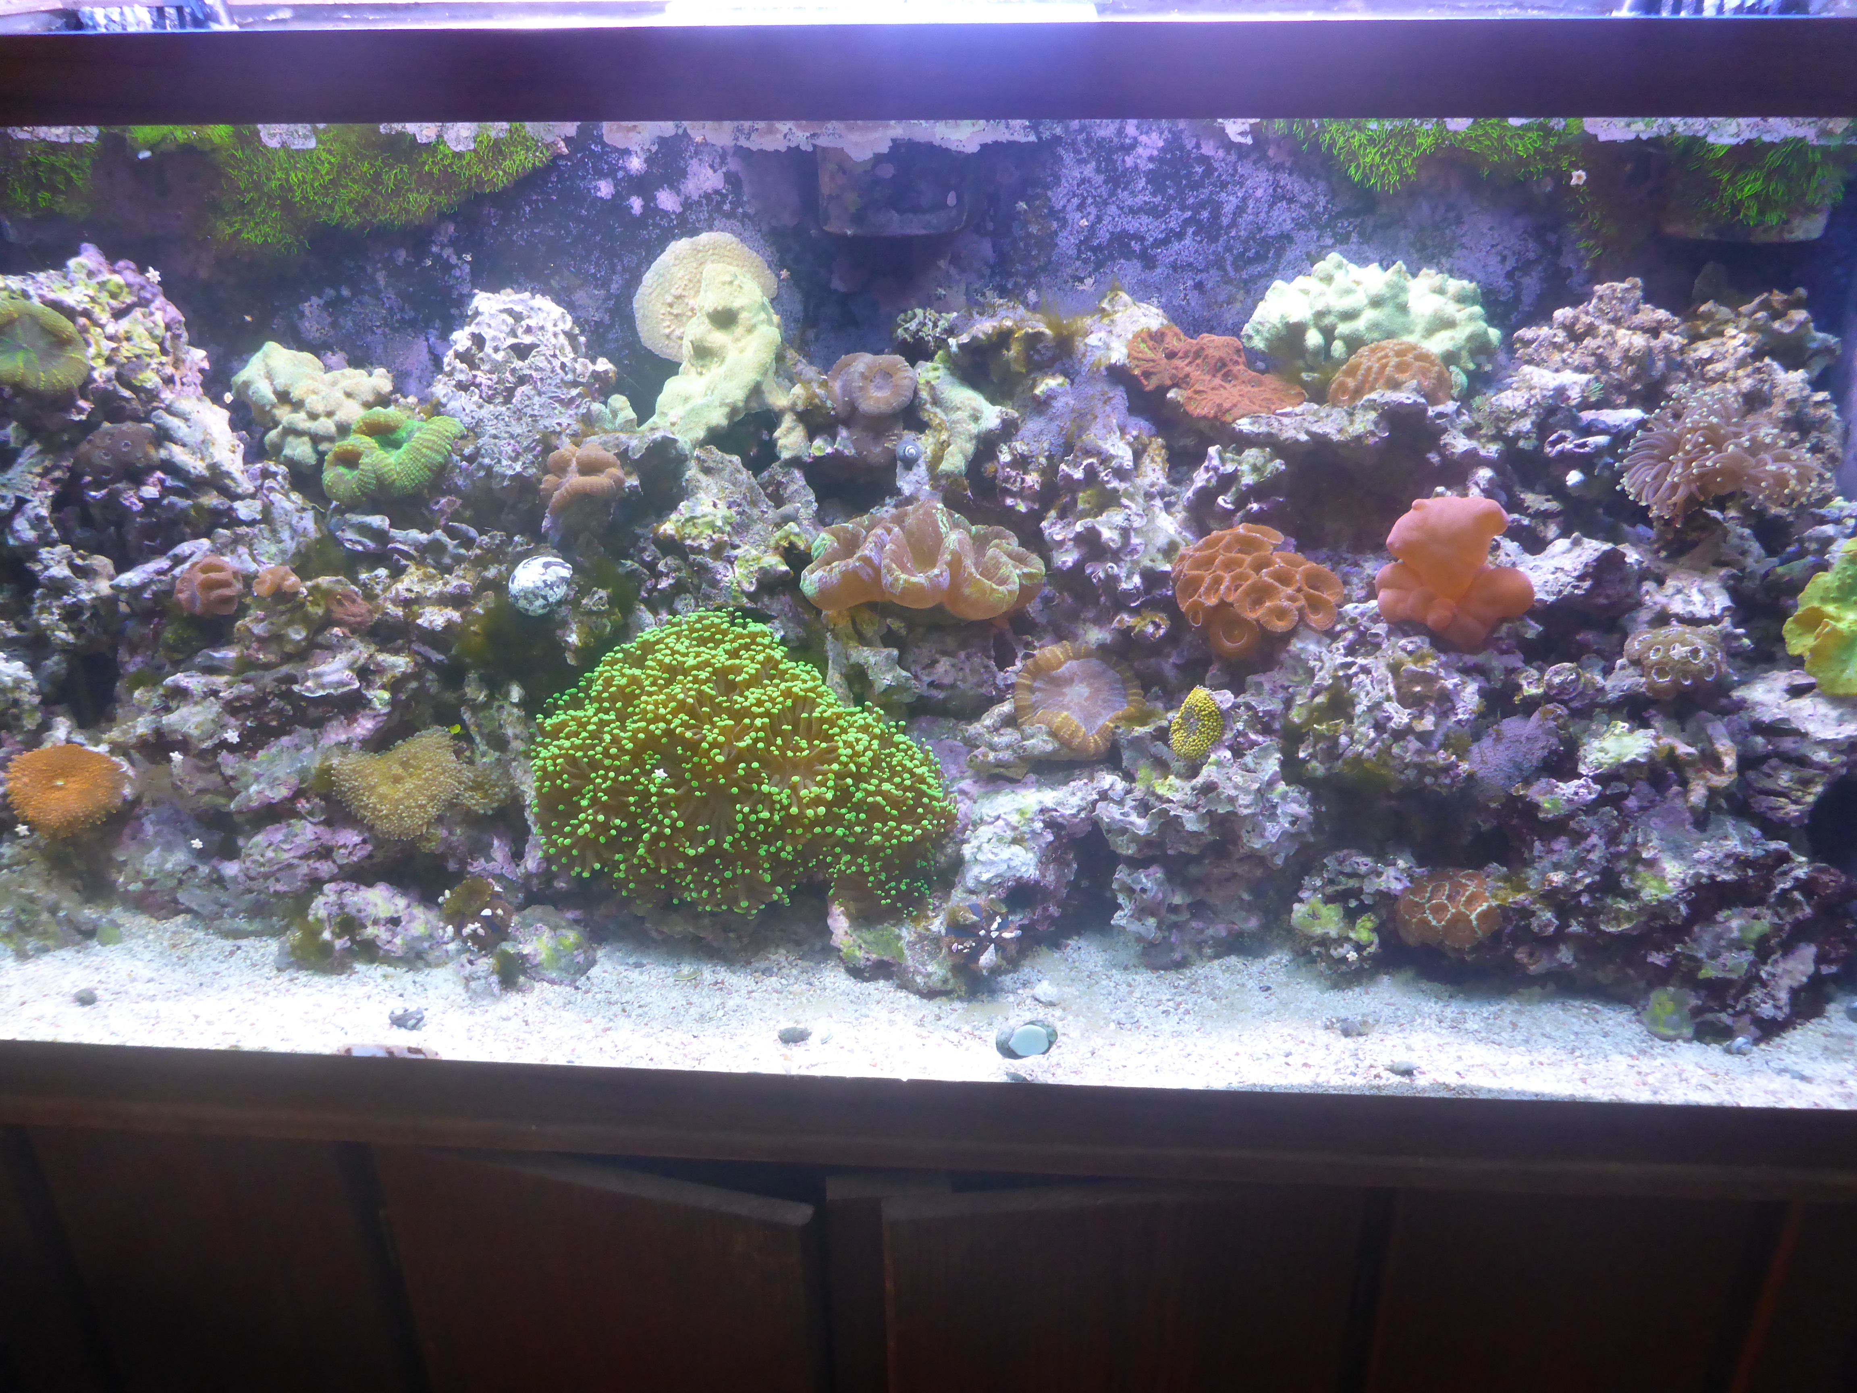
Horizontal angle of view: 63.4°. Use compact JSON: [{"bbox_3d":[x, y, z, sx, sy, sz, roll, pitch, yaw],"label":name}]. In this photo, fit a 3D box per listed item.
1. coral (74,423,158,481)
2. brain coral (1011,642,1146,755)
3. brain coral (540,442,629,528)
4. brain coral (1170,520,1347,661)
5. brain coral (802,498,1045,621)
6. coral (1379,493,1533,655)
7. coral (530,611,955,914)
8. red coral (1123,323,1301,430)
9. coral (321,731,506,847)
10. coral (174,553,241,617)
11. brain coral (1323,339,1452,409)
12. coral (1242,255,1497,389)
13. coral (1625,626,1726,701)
[{"bbox_3d":[-0.523,-0.157,0.967,0.048,0.036,0.038,1,26,4],"label":"coral"},{"bbox_3d":[0.092,0.002,0.917,0.078,0.073,0.050,1,26,4],"label":"brain coral"},{"bbox_3d":[-0.209,-0.129,0.915,0.049,0.048,0.048,1,27,4],"label":"brain coral"},{"bbox_3d":[0.196,-0.063,0.902,0.100,0.078,0.065,1,27,4],"label":"brain coral"},{"bbox_3d":[-0.003,-0.084,0.919,0.149,0.068,0.095,1,26,4],"label":"brain coral"},{"bbox_3d":[0.310,-0.072,0.889,0.083,0.088,0.072,1,27,4],"label":"coral"},{"bbox_3d":[-0.116,0.042,0.953,0.267,0.189,0.170,1,26,4],"label":"coral"},{"bbox_3d":[0.169,-0.191,0.896,0.104,0.055,0.075,1,27,4],"label":"red coral"},{"bbox_3d":[-0.324,0.058,0.955,0.115,0.073,0.070,1,26,4],"label":"coral"},{"bbox_3d":[-0.465,-0.071,0.968,0.039,0.040,0.033,1,26,4],"label":"coral"},{"bbox_3d":[0.284,-0.199,0.928,0.075,0.041,0.065,1,26,4],"label":"brain coral"},{"bbox_3d":[0.262,-0.225,0.897,0.145,0.072,0.110,0,26,4],"label":"coral"},{"bbox_3d":[0.435,-0.020,0.873,0.050,0.036,0.048,1,27,4],"label":"coral"}]

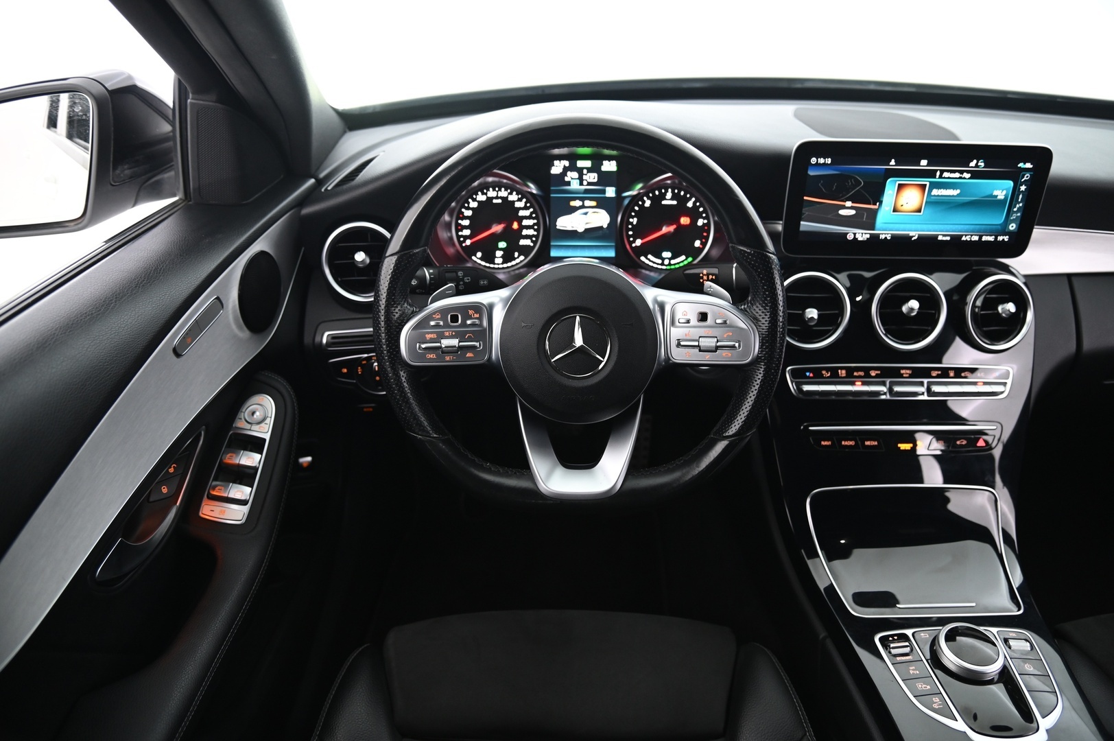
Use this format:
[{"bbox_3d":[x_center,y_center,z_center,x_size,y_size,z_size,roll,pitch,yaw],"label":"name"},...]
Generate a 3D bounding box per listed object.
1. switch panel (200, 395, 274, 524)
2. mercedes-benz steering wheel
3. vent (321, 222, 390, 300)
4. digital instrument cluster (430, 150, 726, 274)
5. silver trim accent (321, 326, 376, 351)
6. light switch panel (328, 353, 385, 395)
[{"bbox_3d":[-0.323,0.092,0.761,0.047,0.022,0.145,3,54,-5],"label":"switch panel"},{"bbox_3d":[0.021,-0.056,0.700,0.375,0.357,0.085,1,2,2],"label":"mercedes-benz steering wheel"},{"bbox_3d":[-0.223,-0.128,0.865,0.090,0.090,0.040,1,14,2],"label":"vent"},{"bbox_3d":[0.024,-0.185,0.865,0.338,0.148,0.060,1,11,2],"label":"digital instrument cluster"},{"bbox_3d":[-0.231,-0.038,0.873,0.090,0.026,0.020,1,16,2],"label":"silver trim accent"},{"bbox_3d":[-0.220,0.003,0.890,0.100,0.050,0.035,1,11,2],"label":"light switch panel"}]

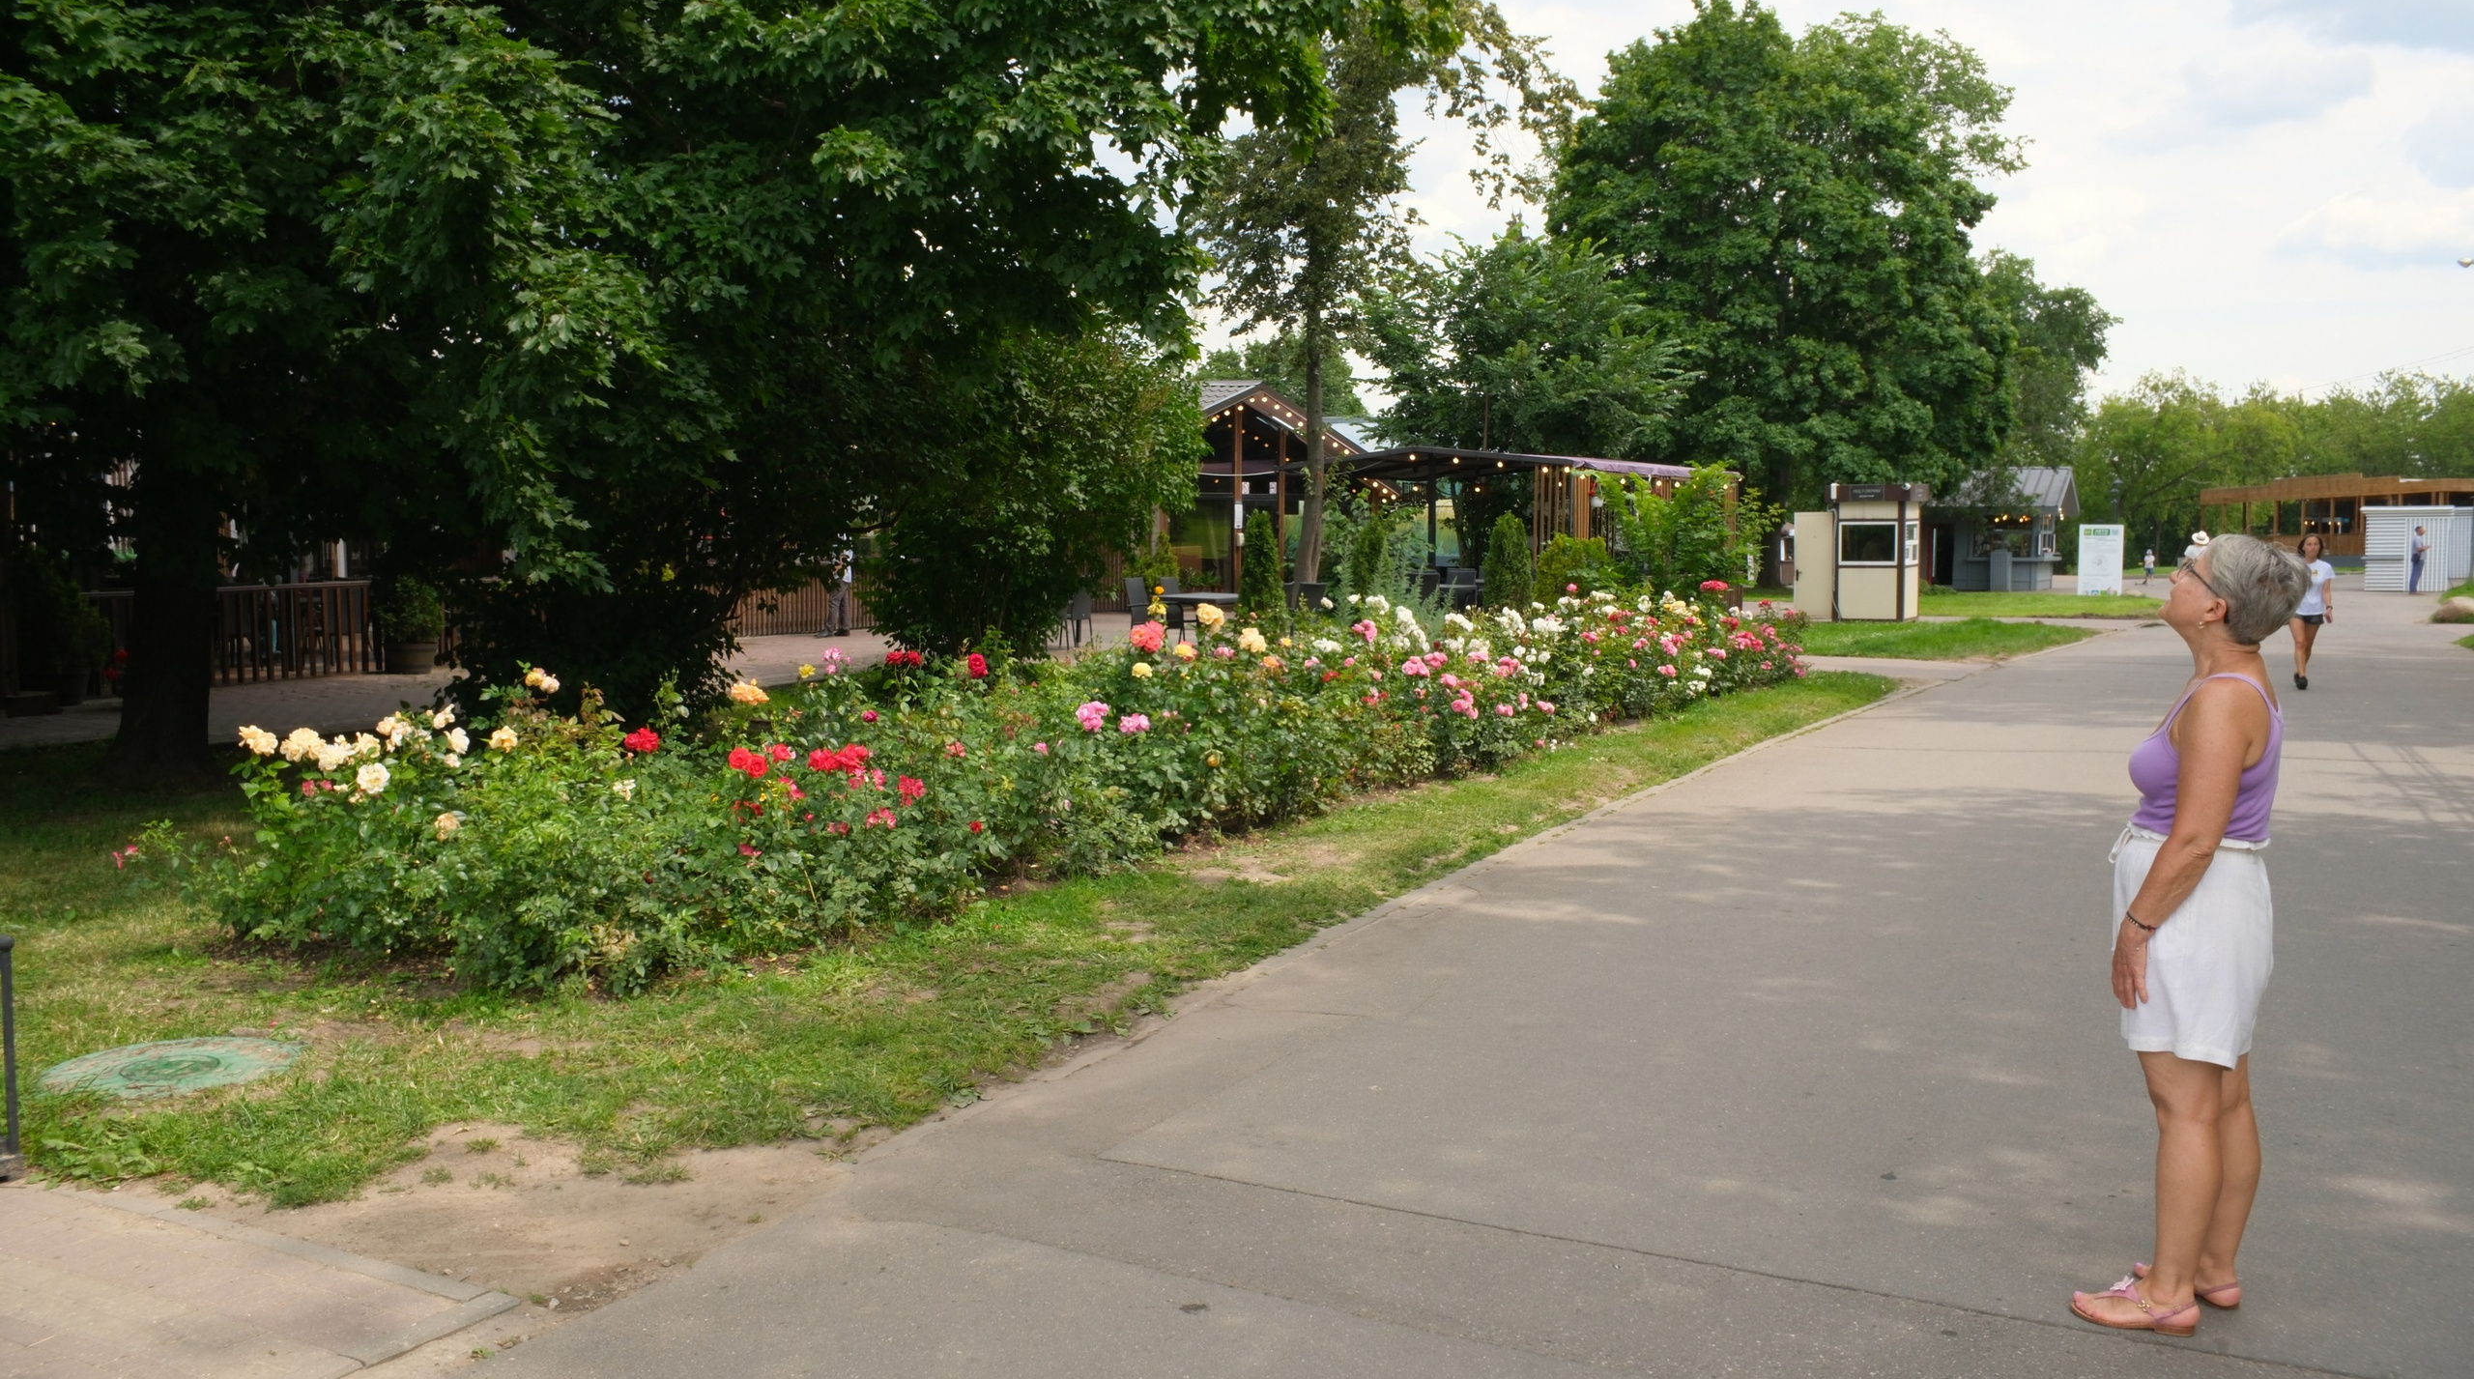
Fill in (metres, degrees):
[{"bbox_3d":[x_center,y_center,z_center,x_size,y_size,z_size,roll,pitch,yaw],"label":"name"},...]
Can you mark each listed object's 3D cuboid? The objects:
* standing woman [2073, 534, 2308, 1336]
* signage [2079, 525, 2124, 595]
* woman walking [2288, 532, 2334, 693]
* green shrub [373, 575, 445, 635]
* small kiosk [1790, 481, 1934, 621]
[{"bbox_3d":[1.971,0.492,3.788,0.400,1.610,0.440,2,5,29],"label":"standing woman"},{"bbox_3d":[21.710,-3.219,46.600,1.150,1.800,0.120,2,5,28],"label":"signage"},{"bbox_3d":[11.131,-0.816,19.200,0.480,1.610,0.360,2,5,28],"label":"woman walking"},{"bbox_3d":[-9.732,-1.007,21.800,0.820,0.720,0.820,-2,5,-24],"label":"green shrub"},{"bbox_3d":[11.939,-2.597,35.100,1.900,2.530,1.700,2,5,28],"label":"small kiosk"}]

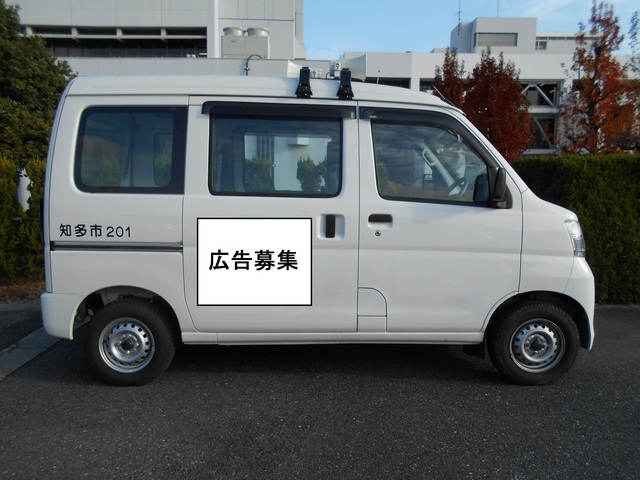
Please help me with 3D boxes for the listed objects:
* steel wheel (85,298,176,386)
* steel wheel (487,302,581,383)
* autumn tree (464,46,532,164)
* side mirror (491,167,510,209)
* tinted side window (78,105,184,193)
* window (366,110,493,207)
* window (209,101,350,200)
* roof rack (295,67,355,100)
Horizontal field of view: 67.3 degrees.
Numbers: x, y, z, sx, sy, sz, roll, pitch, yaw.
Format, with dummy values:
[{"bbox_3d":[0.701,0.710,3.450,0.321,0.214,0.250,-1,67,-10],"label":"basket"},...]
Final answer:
[{"bbox_3d":[-1.139,0.613,2.904,0.530,0.530,0.150,0,4,-1],"label":"steel wheel"},{"bbox_3d":[1.310,0.627,2.954,0.530,0.530,0.150,0,4,-1],"label":"steel wheel"},{"bbox_3d":[4.299,-2.210,11.868,1.747,4.905,1.747,0,4,0],"label":"autumn tree"},{"bbox_3d":[1.029,-0.299,2.740,0.100,0.235,0.200,2,4,15],"label":"side mirror"},{"bbox_3d":[-1.095,-0.520,2.796,0.650,0.515,0.050,0,-1,-1],"label":"tinted side window"},{"bbox_3d":[0.658,-0.484,2.831,0.761,0.589,0.050,0,-1,-1],"label":"window"},{"bbox_3d":[-0.236,-0.522,2.814,0.850,0.551,0.050,0,-1,-1],"label":"window"},{"bbox_3d":[0.014,-0.957,3.428,0.349,0.195,1.320,0,4,-1],"label":"roof rack"}]

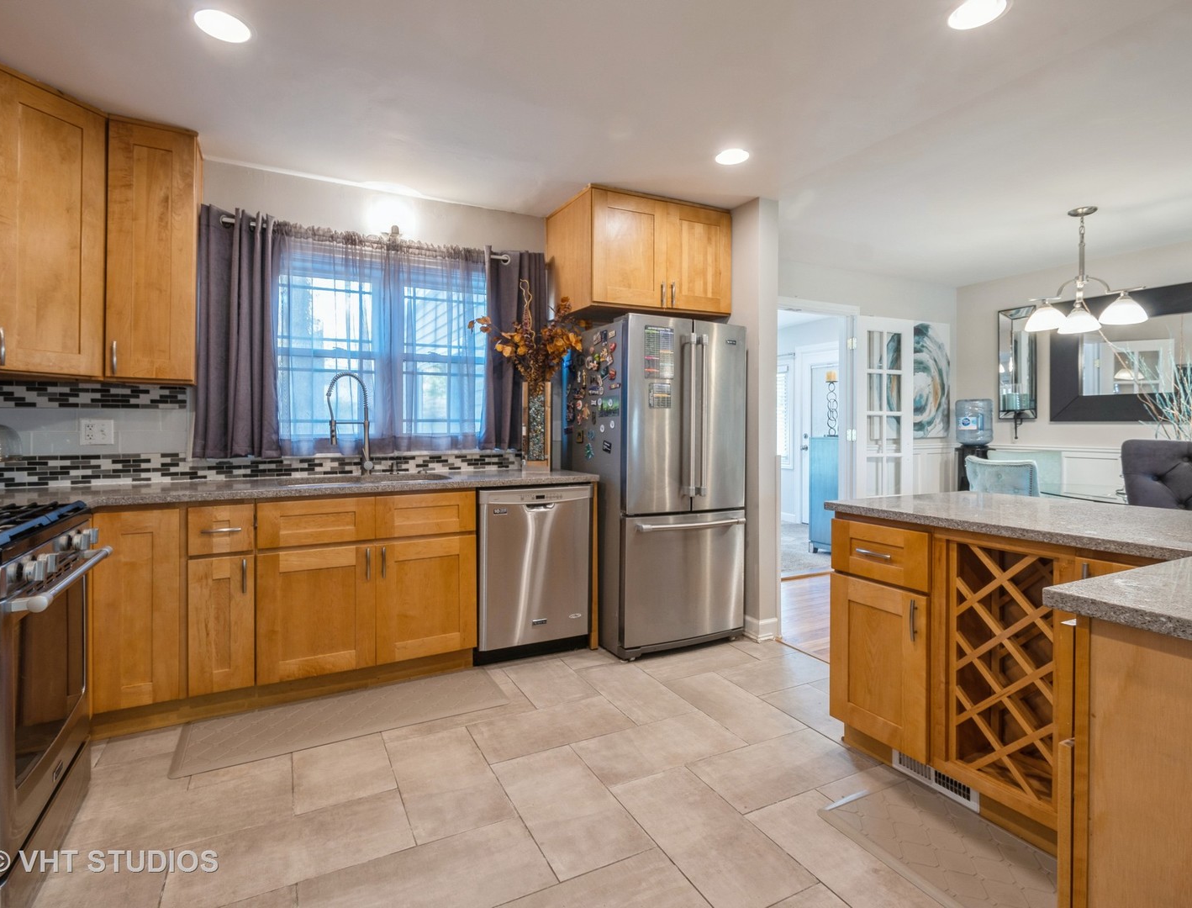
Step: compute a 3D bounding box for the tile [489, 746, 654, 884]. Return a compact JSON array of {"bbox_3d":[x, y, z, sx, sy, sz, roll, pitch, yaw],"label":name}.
[{"bbox_3d":[-0.098,1.124,1.836,0.313,0.012,0.587,-1,3,-29],"label":"tile"}]

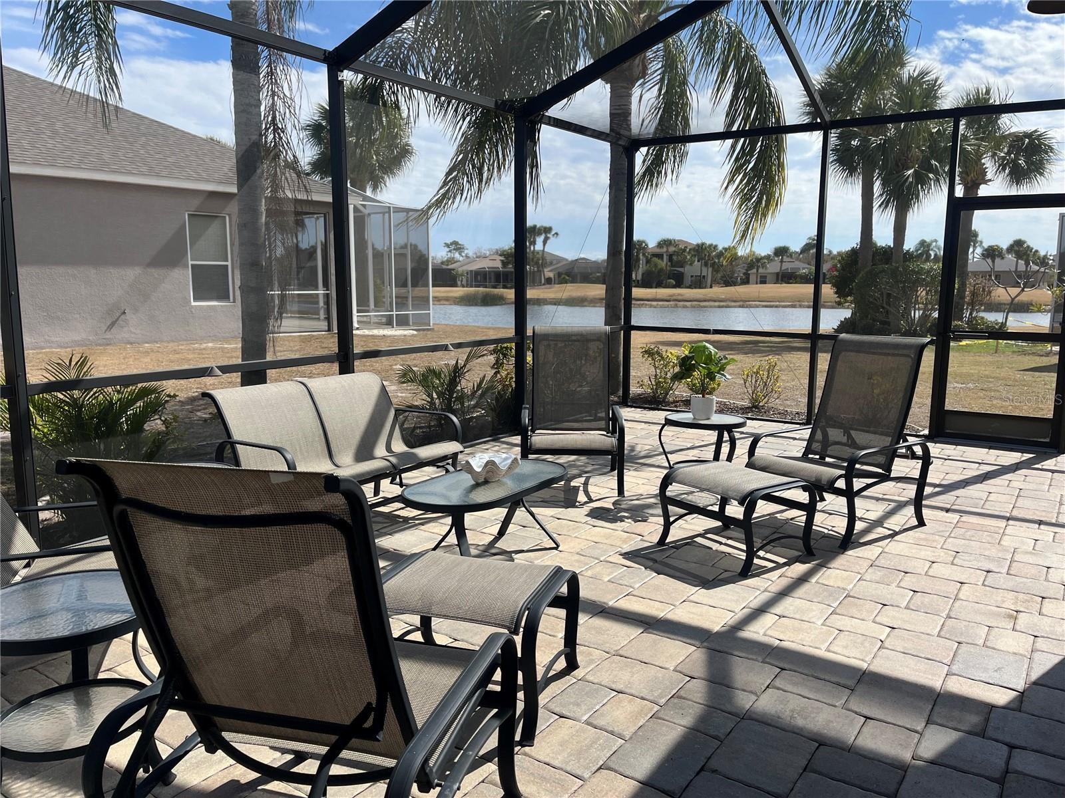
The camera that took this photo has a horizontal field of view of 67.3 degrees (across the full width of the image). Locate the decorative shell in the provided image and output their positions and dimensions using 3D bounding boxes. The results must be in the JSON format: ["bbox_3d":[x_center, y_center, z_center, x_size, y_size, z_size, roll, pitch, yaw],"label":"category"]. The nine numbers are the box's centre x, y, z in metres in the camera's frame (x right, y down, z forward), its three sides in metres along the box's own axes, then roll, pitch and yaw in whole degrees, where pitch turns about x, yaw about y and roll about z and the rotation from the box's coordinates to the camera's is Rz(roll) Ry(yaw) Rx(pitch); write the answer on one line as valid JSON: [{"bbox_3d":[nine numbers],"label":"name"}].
[{"bbox_3d":[-0.208,0.334,3.947,0.280,0.120,0.190,0,9,-3],"label":"decorative shell"}]

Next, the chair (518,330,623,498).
[{"bbox_3d":[0.278,0.057,5.460,0.680,1.055,0.850,0,9,2],"label":"chair"}]

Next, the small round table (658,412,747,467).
[{"bbox_3d":[1.099,0.384,5.131,0.530,0.510,0.530,2,9,11],"label":"small round table"}]

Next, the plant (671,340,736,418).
[{"bbox_3d":[1.101,-0.119,5.112,0.410,0.490,0.380,2,9,12],"label":"plant"}]

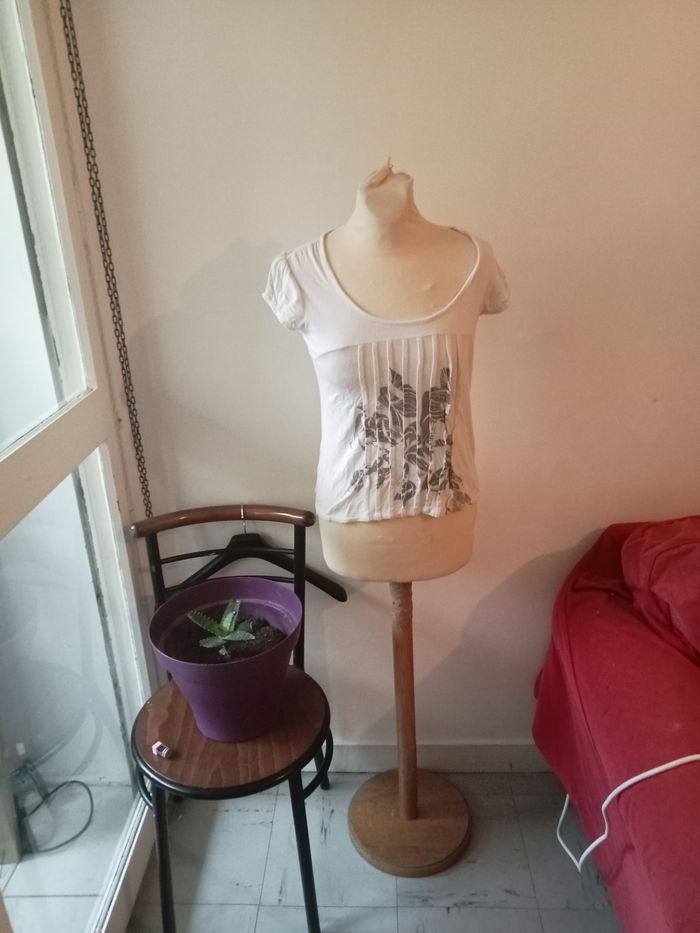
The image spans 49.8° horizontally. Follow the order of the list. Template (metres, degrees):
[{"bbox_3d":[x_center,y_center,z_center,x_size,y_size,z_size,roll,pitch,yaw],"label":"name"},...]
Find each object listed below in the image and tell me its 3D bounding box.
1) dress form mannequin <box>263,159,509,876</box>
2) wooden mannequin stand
[{"bbox_3d":[0.094,0.190,1.527,0.430,1.480,0.290,-6,24,-9],"label":"dress form mannequin"},{"bbox_3d":[0.130,0.532,1.677,0.288,0.730,0.288,-1,23,3],"label":"wooden mannequin stand"}]

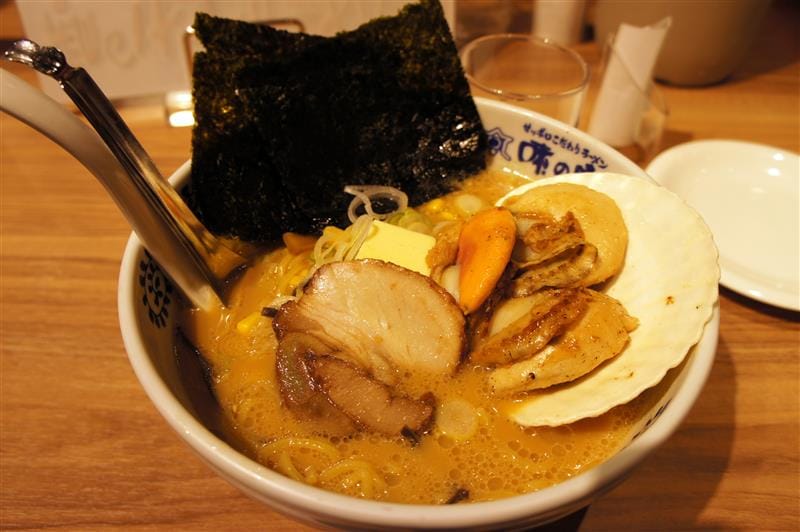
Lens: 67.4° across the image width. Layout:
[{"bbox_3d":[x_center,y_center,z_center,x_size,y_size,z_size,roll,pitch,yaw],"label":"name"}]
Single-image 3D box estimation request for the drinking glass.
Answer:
[{"bbox_3d":[0.072,-0.091,0.385,0.076,0.082,0.076,2,46,0],"label":"drinking glass"}]

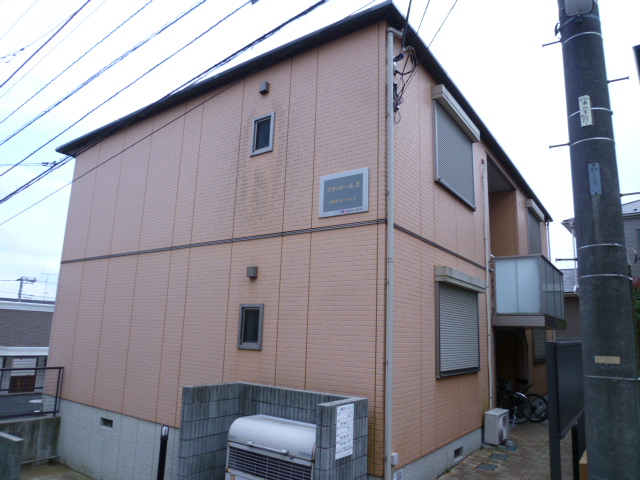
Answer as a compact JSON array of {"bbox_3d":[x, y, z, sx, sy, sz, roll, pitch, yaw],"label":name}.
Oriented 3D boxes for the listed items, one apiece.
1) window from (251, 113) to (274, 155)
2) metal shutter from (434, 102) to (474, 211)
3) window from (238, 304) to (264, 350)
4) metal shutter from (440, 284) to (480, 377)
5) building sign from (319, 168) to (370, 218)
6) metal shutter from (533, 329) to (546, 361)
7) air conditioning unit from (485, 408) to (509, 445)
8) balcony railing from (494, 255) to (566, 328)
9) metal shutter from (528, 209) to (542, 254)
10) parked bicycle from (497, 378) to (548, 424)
[{"bbox_3d":[-0.900,-1.667,7.040,0.477,0.645,0.100,-6,-14,35],"label":"window"},{"bbox_3d":[2.382,-1.430,7.813,0.080,1.310,1.950,-6,-14,35],"label":"metal shutter"},{"bbox_3d":[-0.996,1.266,6.442,0.480,0.654,0.100,-6,-14,35],"label":"window"},{"bbox_3d":[2.235,1.457,7.168,0.100,1.370,2.040,-6,-14,35],"label":"metal shutter"},{"bbox_3d":[0.304,-0.616,5.879,0.773,0.590,0.040,-6,-14,35],"label":"building sign"},{"bbox_3d":[6.213,2.718,12.569,0.080,1.390,1.950,-6,-14,35],"label":"metal shutter"},{"bbox_3d":[3.172,3.335,7.988,0.260,0.510,0.750,-6,-14,35],"label":"air conditioning unit"},{"bbox_3d":[4.658,1.256,9.787,0.960,1.355,2.940,-6,-14,35],"label":"balcony railing"},{"bbox_3d":[6.416,-0.119,13.319,0.100,1.340,2.050,-6,-14,35],"label":"metal shutter"},{"bbox_3d":[4.541,3.706,10.513,1.750,1.000,0.580,-6,-14,35],"label":"parked bicycle"}]

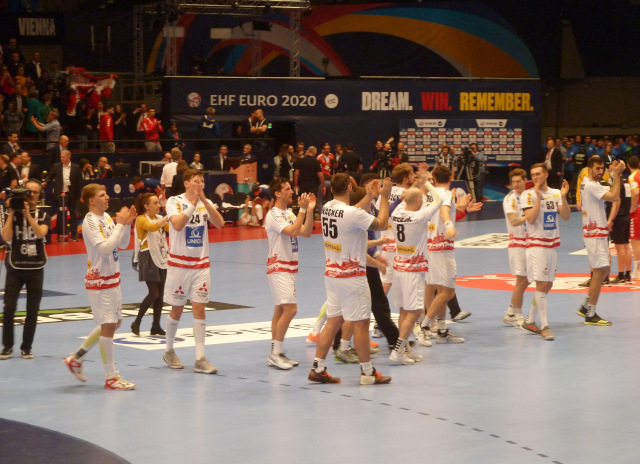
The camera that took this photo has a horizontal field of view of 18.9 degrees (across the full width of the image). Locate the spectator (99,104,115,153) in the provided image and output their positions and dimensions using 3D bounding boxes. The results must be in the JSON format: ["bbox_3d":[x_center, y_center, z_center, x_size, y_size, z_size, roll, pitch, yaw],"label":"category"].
[{"bbox_3d":[-5.138,-2.191,46.553,0.340,1.740,0.480,-1,4,-15],"label":"spectator"}]

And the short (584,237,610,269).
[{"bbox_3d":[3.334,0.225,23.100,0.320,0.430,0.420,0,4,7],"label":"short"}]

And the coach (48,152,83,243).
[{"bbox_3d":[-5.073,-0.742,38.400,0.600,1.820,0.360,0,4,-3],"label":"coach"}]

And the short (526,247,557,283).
[{"bbox_3d":[2.493,0.348,21.587,0.290,0.430,0.380,3,5,42],"label":"short"}]

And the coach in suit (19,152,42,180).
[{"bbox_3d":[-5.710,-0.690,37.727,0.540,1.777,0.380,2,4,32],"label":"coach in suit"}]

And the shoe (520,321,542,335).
[{"bbox_3d":[2.437,1.093,22.020,0.295,0.120,0.110,16,13,42],"label":"shoe"}]

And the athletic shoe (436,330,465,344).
[{"bbox_3d":[1.448,1.153,21.282,0.315,0.130,0.115,0,4,0],"label":"athletic shoe"}]

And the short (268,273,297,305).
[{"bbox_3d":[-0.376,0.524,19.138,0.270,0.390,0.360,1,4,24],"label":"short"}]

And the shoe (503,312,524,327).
[{"bbox_3d":[2.291,1.032,22.652,0.310,0.130,0.115,14,11,34],"label":"shoe"}]

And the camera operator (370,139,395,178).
[{"bbox_3d":[1.674,-1.545,51.500,0.620,1.820,0.480,0,4,3],"label":"camera operator"}]

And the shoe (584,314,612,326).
[{"bbox_3d":[3.320,1.050,22.907,0.320,0.134,0.115,0,4,3],"label":"shoe"}]

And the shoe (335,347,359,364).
[{"bbox_3d":[0.277,1.250,19.358,0.300,0.125,0.115,7,6,25],"label":"shoe"}]

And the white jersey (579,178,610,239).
[{"bbox_3d":[3.265,-0.291,22.870,0.320,0.720,0.500,-1,4,-8],"label":"white jersey"}]

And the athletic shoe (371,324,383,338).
[{"bbox_3d":[0.690,1.124,21.760,0.295,0.120,0.110,-3,4,-37],"label":"athletic shoe"}]

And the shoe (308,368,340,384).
[{"bbox_3d":[0.045,1.348,18.157,0.325,0.135,0.120,1,4,20],"label":"shoe"}]

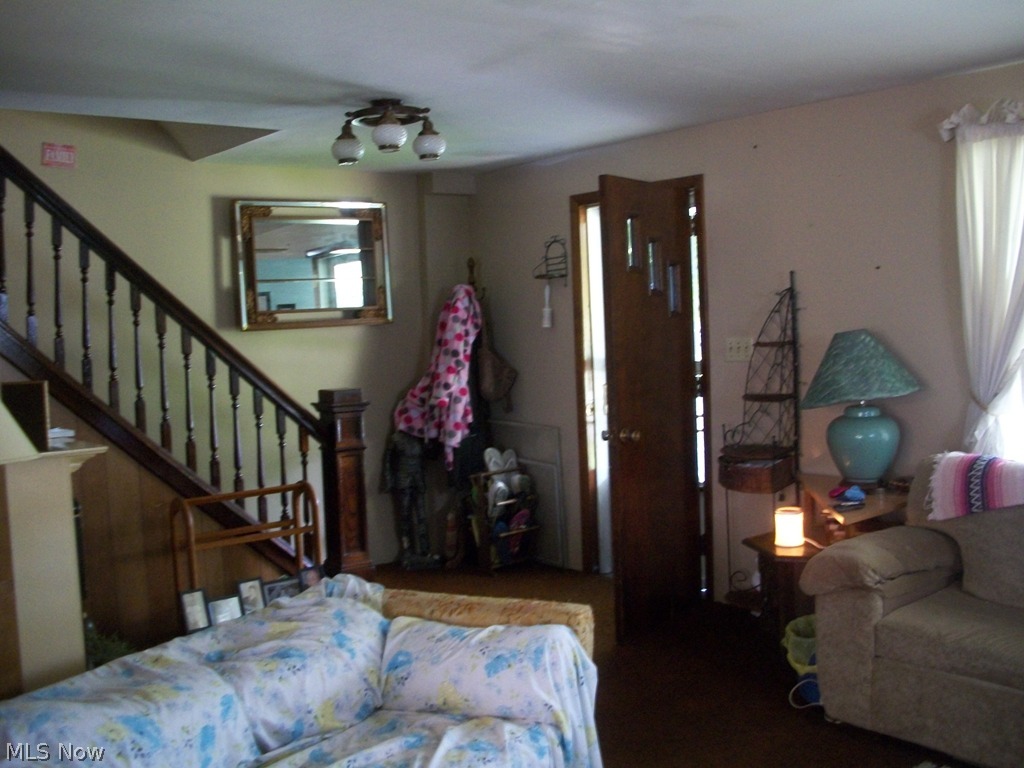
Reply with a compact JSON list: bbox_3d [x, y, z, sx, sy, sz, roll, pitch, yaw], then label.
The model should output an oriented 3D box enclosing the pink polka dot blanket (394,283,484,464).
[{"bbox_3d":[-0.424,-0.043,5.900,0.480,1.030,0.320,-3,4,-4],"label":"pink polka dot blanket"}]

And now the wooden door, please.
[{"bbox_3d":[0.659,0.099,4.798,0.045,2.030,0.810,1,5,35],"label":"wooden door"}]

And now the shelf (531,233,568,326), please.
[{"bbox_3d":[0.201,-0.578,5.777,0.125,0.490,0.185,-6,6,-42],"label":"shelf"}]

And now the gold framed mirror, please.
[{"bbox_3d":[-1.102,-0.677,5.876,0.910,0.705,0.050,-5,5,-34],"label":"gold framed mirror"}]

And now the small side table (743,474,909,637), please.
[{"bbox_3d":[1.289,0.788,4.292,0.680,0.690,0.710,-6,6,-42],"label":"small side table"}]

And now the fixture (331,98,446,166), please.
[{"bbox_3d":[-0.494,-1.011,4.162,0.455,0.237,0.430,-2,4,0],"label":"fixture"}]

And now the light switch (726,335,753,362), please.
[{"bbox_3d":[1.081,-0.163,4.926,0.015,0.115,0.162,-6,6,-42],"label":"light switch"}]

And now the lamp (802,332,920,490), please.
[{"bbox_3d":[1.433,0.099,4.250,0.490,0.655,0.490,-6,6,-42],"label":"lamp"}]

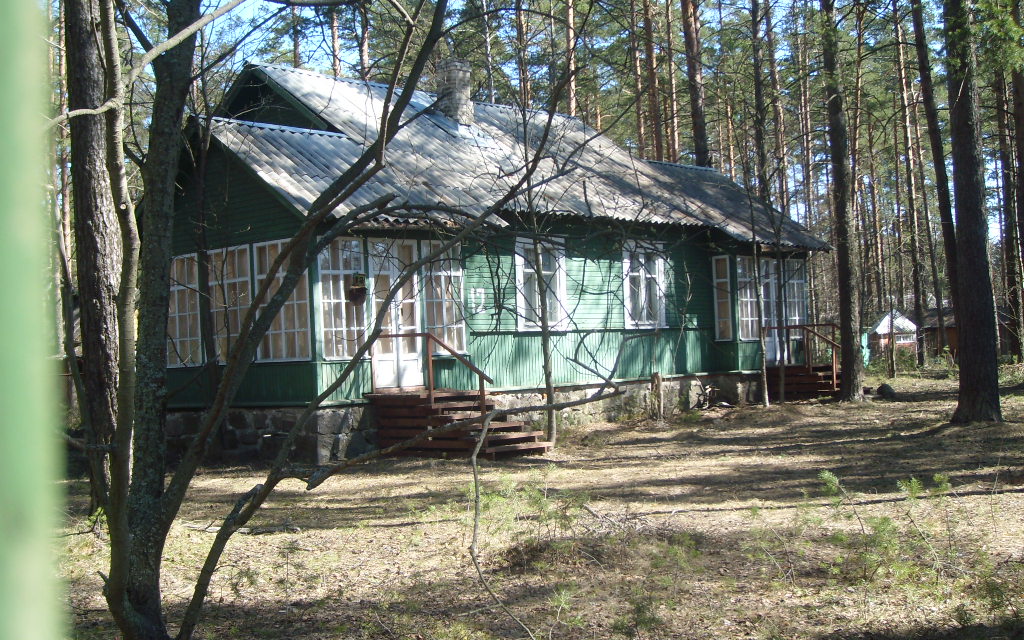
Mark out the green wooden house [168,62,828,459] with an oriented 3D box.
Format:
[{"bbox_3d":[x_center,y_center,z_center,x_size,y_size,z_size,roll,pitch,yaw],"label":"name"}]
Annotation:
[{"bbox_3d":[-1.015,-1.314,25.947,8.500,6.830,15.150,-4,-2,41],"label":"green wooden house"}]

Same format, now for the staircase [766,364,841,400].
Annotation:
[{"bbox_3d":[6.502,1.307,27.371,1.730,0.770,1.420,-4,-2,41],"label":"staircase"}]

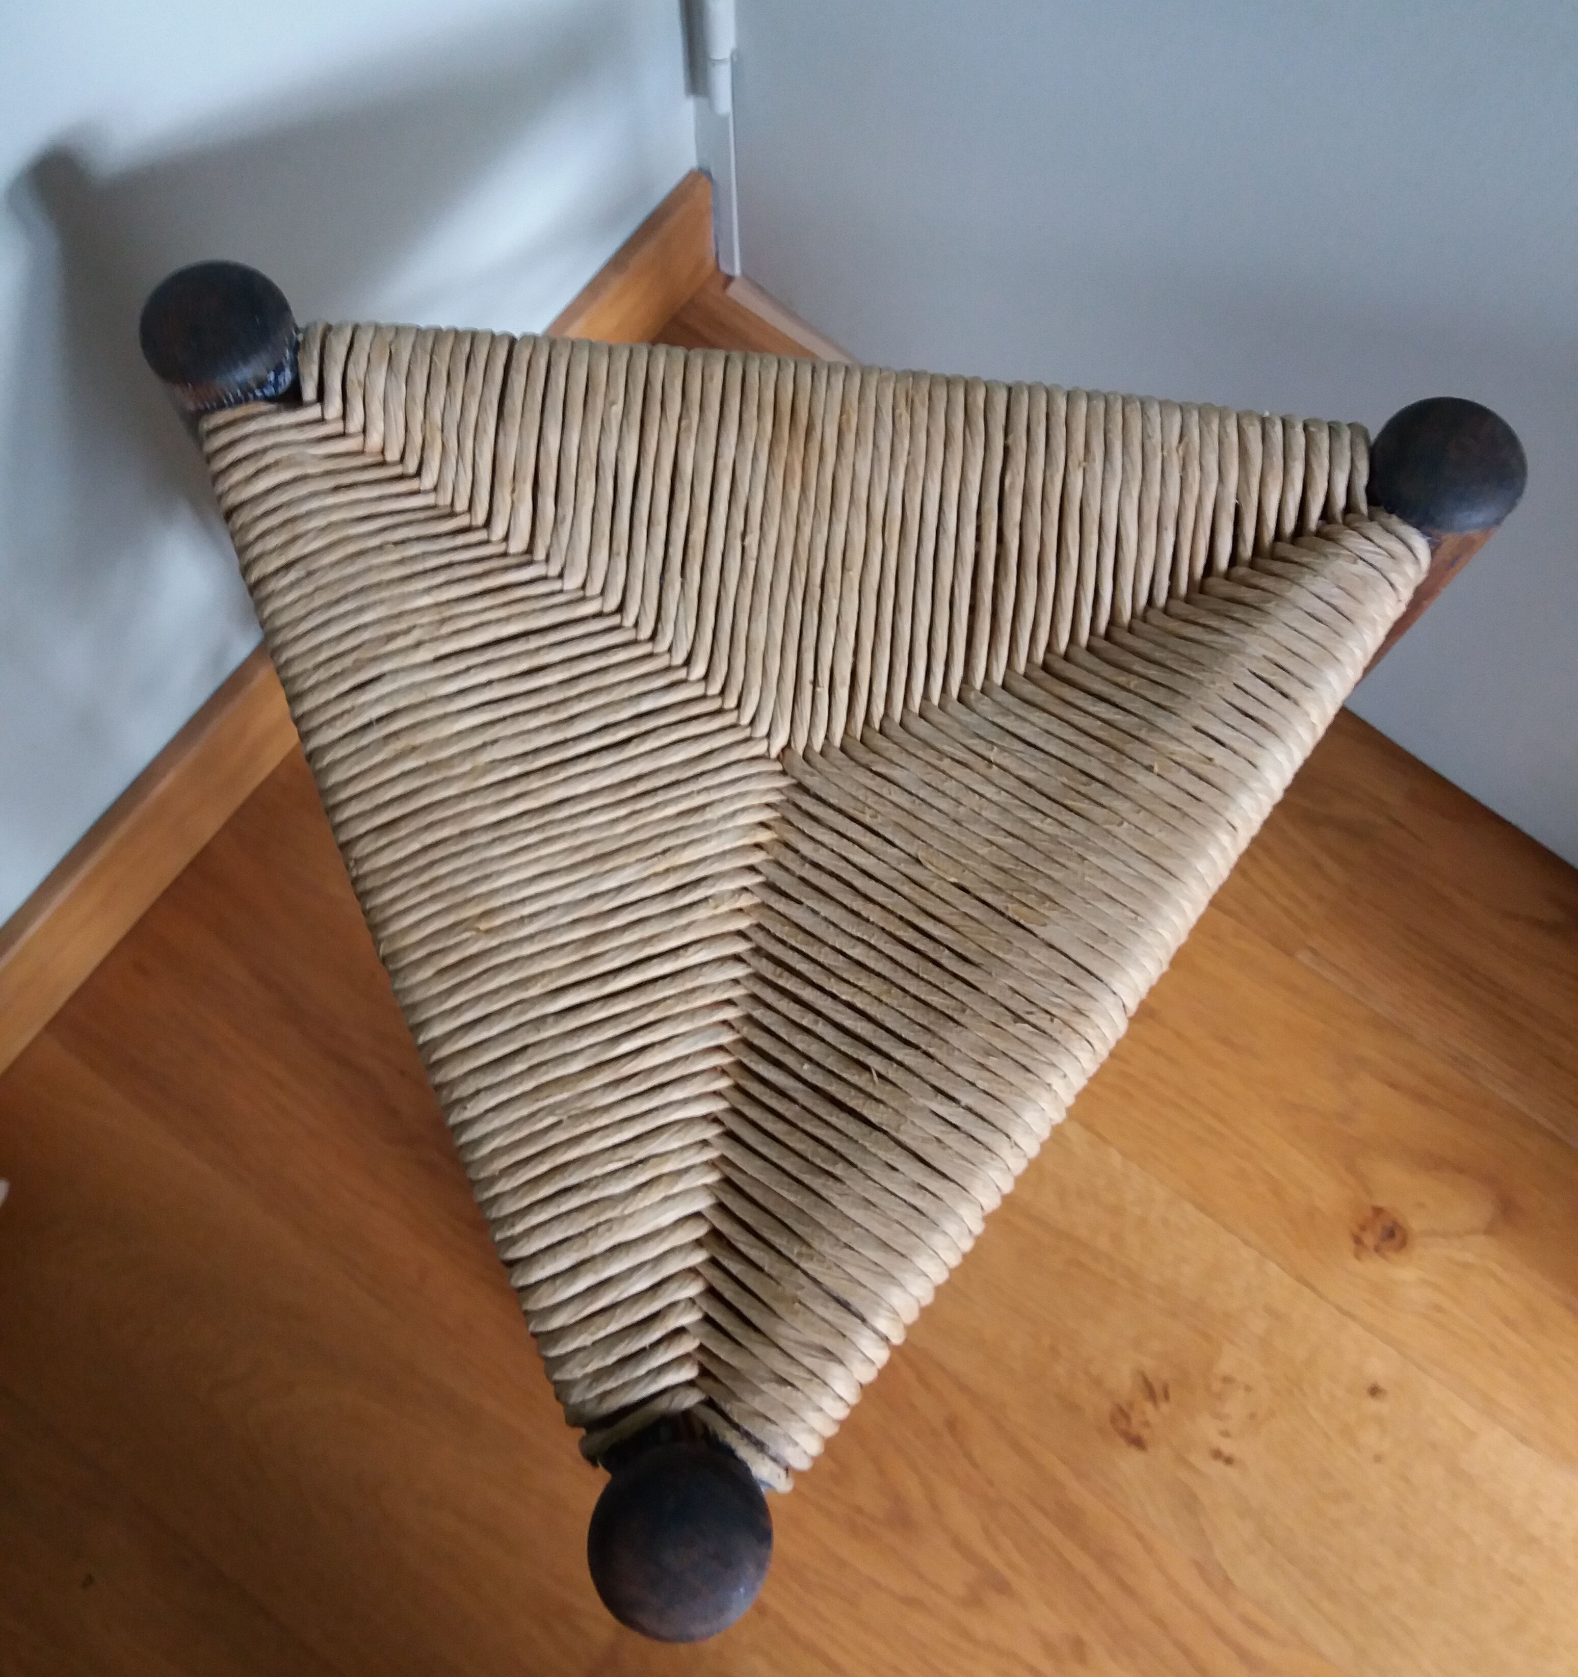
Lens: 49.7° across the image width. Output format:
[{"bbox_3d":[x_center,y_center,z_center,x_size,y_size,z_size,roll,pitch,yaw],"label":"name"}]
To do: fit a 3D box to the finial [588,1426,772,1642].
[{"bbox_3d":[-0.023,0.152,0.368,0.040,0.042,0.040,0,76,-1],"label":"finial"}]

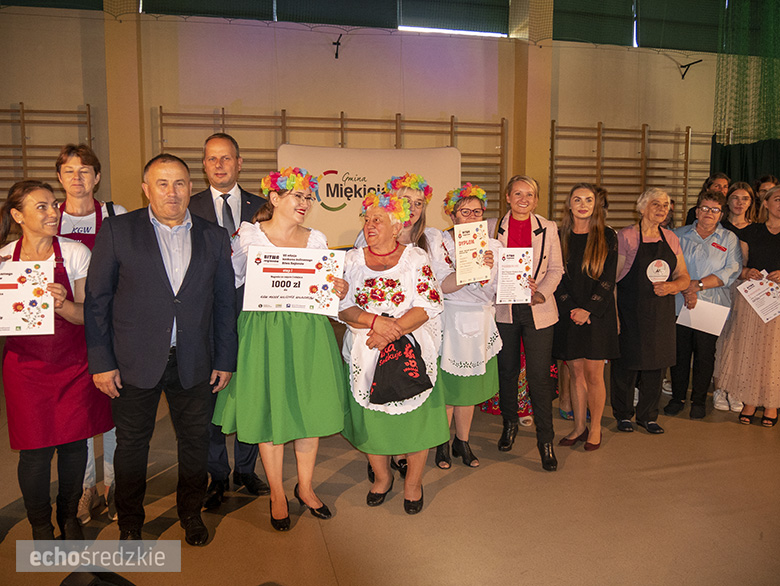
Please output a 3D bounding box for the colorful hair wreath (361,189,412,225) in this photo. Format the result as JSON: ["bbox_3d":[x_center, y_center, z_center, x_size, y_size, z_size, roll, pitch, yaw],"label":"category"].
[{"bbox_3d":[-0.022,-0.412,3.036,0.235,0.100,0.230,18,7,-2],"label":"colorful hair wreath"}]

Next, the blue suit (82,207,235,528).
[{"bbox_3d":[-1.038,0.355,2.854,0.640,1.461,0.340,-3,8,-24],"label":"blue suit"}]

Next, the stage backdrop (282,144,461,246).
[{"bbox_3d":[-0.265,-0.721,8.174,2.360,2.330,0.450,-2,7,-12],"label":"stage backdrop"}]

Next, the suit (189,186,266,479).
[{"bbox_3d":[-0.844,0.215,3.259,0.540,1.510,0.330,-2,7,-16],"label":"suit"}]

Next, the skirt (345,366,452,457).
[{"bbox_3d":[0.033,0.463,3.206,0.500,0.570,0.420,1,7,10],"label":"skirt"}]

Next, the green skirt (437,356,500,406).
[{"bbox_3d":[0.430,0.345,3.692,0.430,0.540,0.380,-1,7,-5],"label":"green skirt"}]

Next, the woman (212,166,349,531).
[{"bbox_3d":[-0.523,0.247,3.043,0.600,1.677,0.500,-2,7,-15],"label":"woman"}]

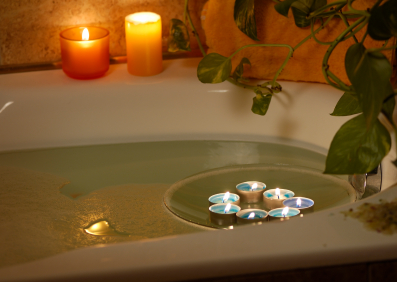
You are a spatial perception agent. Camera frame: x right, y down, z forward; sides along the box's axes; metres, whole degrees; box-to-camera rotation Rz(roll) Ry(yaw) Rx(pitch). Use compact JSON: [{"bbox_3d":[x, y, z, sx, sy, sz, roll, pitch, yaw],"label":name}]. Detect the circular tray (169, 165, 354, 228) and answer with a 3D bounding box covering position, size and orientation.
[{"bbox_3d":[0.077,0.082,2.284,0.237,0.026,0.237,-1,20,0],"label":"circular tray"}]

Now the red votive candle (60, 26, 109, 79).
[{"bbox_3d":[-0.155,-0.121,2.550,0.068,0.058,0.068,-1,20,0],"label":"red votive candle"}]

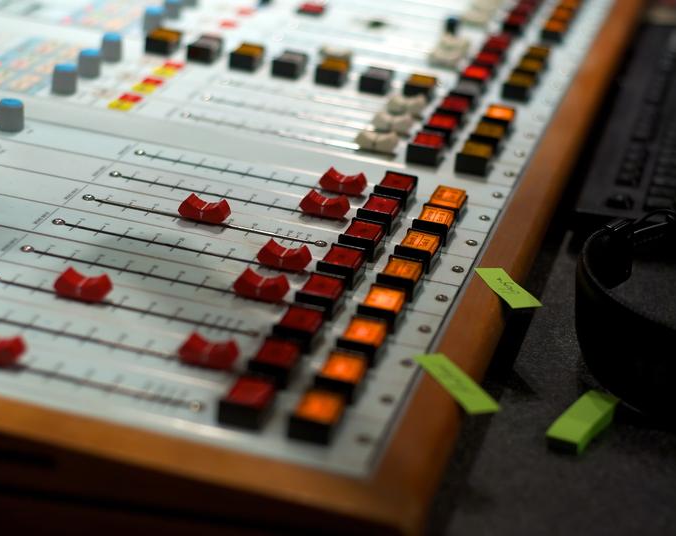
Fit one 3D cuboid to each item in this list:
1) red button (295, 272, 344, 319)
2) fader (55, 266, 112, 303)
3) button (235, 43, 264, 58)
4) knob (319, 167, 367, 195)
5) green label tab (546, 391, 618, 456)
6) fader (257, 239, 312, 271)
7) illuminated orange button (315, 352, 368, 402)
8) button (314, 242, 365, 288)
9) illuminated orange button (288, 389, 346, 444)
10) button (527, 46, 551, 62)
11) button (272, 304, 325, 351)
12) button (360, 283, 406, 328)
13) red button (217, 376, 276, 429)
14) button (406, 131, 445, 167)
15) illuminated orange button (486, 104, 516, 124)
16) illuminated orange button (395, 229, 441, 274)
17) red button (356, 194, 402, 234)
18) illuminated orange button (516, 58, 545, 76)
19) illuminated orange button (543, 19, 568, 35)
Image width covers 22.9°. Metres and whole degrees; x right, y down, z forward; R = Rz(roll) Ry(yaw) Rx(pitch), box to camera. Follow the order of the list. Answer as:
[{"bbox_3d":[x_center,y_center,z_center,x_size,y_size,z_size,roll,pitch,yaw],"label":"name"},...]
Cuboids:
[{"bbox_3d":[-0.008,0.013,0.749,0.018,0.011,0.024,11,25,12],"label":"red button"},{"bbox_3d":[-0.112,0.007,0.734,0.024,0.010,0.010,11,25,12],"label":"fader"},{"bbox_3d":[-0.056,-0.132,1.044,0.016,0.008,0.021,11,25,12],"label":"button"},{"bbox_3d":[0.003,-0.045,0.862,0.023,0.008,0.012,11,25,12],"label":"knob"},{"bbox_3d":[0.112,0.071,0.759,0.015,0.007,0.049,13,26,28],"label":"green label tab"},{"bbox_3d":[-0.025,-0.006,0.782,0.024,0.010,0.010,11,25,12],"label":"fader"},{"bbox_3d":[0.001,0.044,0.670,0.016,0.010,0.023,11,25,12],"label":"illuminated orange button"},{"bbox_3d":[0.003,-0.001,0.768,0.017,0.009,0.021,11,25,12],"label":"button"},{"bbox_3d":[-0.007,0.057,0.637,0.017,0.009,0.021,11,25,12],"label":"illuminated orange button"},{"bbox_3d":[0.134,-0.141,1.121,0.017,0.010,0.021,11,25,12],"label":"button"},{"bbox_3d":[-0.016,0.026,0.705,0.017,0.009,0.021,11,25,12],"label":"button"},{"bbox_3d":[0.020,0.018,0.730,0.016,0.009,0.021,11,25,12],"label":"button"},{"bbox_3d":[-0.035,0.052,0.644,0.016,0.010,0.023,11,25,12],"label":"red button"},{"bbox_3d":[0.049,-0.066,0.924,0.016,0.010,0.023,11,25,12],"label":"button"},{"bbox_3d":[0.097,-0.088,0.995,0.017,0.010,0.021,11,25,12],"label":"illuminated orange button"},{"bbox_3d":[0.038,-0.008,0.794,0.016,0.010,0.023,11,25,12],"label":"illuminated orange button"},{"bbox_3d":[0.021,-0.026,0.831,0.016,0.010,0.023,11,25,12],"label":"red button"},{"bbox_3d":[0.122,-0.126,1.074,0.016,0.010,0.023,11,25,12],"label":"illuminated orange button"},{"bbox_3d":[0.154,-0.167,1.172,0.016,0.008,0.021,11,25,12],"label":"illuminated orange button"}]

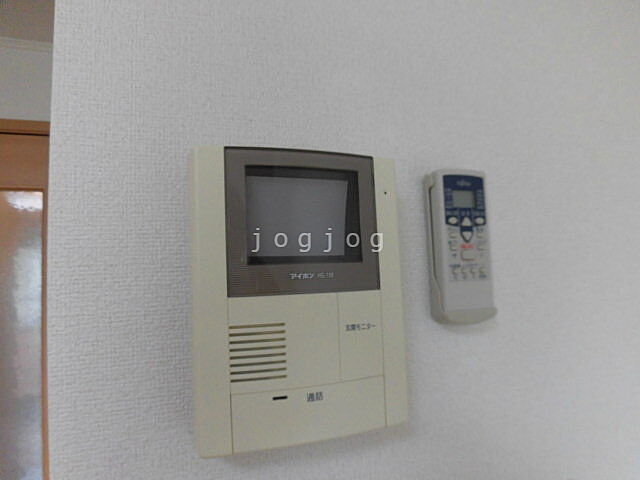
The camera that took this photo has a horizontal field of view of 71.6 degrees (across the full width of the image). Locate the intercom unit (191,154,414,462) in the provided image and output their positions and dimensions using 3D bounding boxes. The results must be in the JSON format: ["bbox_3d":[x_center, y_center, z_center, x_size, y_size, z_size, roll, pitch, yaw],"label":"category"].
[{"bbox_3d":[-0.014,0.042,0.358,0.166,0.220,0.042,-1,-5,-21],"label":"intercom unit"}]

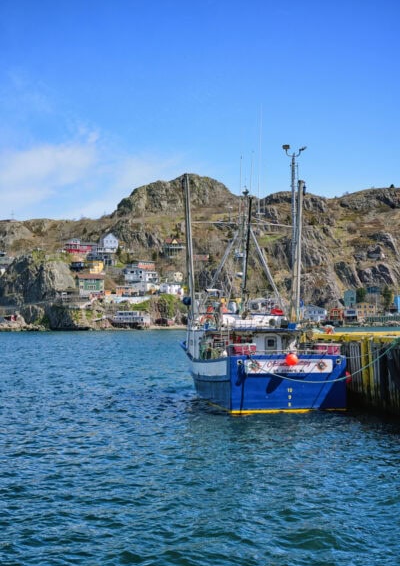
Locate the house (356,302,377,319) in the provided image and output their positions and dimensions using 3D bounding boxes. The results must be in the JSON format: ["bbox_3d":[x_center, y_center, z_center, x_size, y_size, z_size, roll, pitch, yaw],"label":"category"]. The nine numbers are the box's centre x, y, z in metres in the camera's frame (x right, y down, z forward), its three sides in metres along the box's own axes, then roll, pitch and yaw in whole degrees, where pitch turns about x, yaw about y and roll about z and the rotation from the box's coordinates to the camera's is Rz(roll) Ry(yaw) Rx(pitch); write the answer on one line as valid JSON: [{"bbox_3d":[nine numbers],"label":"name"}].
[{"bbox_3d":[76.717,12.932,361.785,8.800,7.857,8.000,0,-3,8],"label":"house"}]

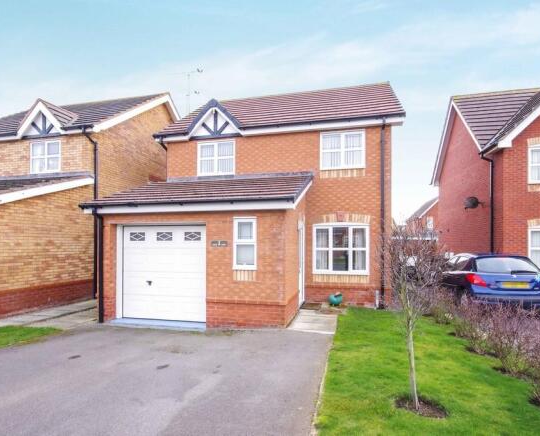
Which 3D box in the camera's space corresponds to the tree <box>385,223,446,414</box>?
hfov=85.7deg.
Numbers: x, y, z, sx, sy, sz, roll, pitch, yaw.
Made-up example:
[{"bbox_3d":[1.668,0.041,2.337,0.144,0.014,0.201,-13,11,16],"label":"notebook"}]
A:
[{"bbox_3d":[1.510,1.030,3.060,0.670,1.950,0.660,-1,-3,13],"label":"tree"}]

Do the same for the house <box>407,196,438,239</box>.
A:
[{"bbox_3d":[20.435,0.956,34.282,6.800,8.000,8.000,-1,-3,13],"label":"house"}]

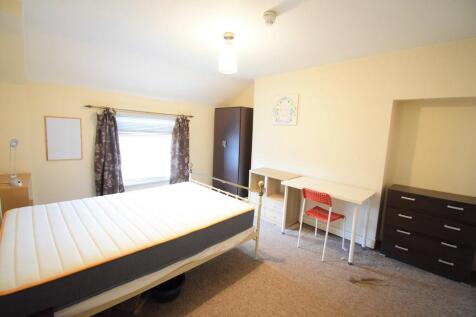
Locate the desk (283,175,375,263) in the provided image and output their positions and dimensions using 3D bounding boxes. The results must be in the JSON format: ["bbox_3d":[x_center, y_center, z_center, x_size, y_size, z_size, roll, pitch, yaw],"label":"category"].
[{"bbox_3d":[1.148,0.752,2.656,0.600,0.740,1.000,-5,10,-44],"label":"desk"}]

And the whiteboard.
[{"bbox_3d":[-2.495,-0.275,2.863,0.395,0.610,0.020,-5,10,-44],"label":"whiteboard"}]

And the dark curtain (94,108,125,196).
[{"bbox_3d":[-2.078,-0.061,3.220,0.382,1.455,0.120,-5,10,-44],"label":"dark curtain"}]

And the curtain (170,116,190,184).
[{"bbox_3d":[-1.178,-0.131,4.085,0.429,1.448,0.120,-5,10,-44],"label":"curtain"}]

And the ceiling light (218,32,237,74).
[{"bbox_3d":[-0.097,-1.087,2.046,0.195,0.380,0.195,2,7,0],"label":"ceiling light"}]

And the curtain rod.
[{"bbox_3d":[-1.591,-0.819,3.569,1.855,0.040,0.060,-5,10,-44],"label":"curtain rod"}]

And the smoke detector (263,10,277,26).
[{"bbox_3d":[0.266,-1.170,1.661,0.105,0.090,0.105,2,7,0],"label":"smoke detector"}]

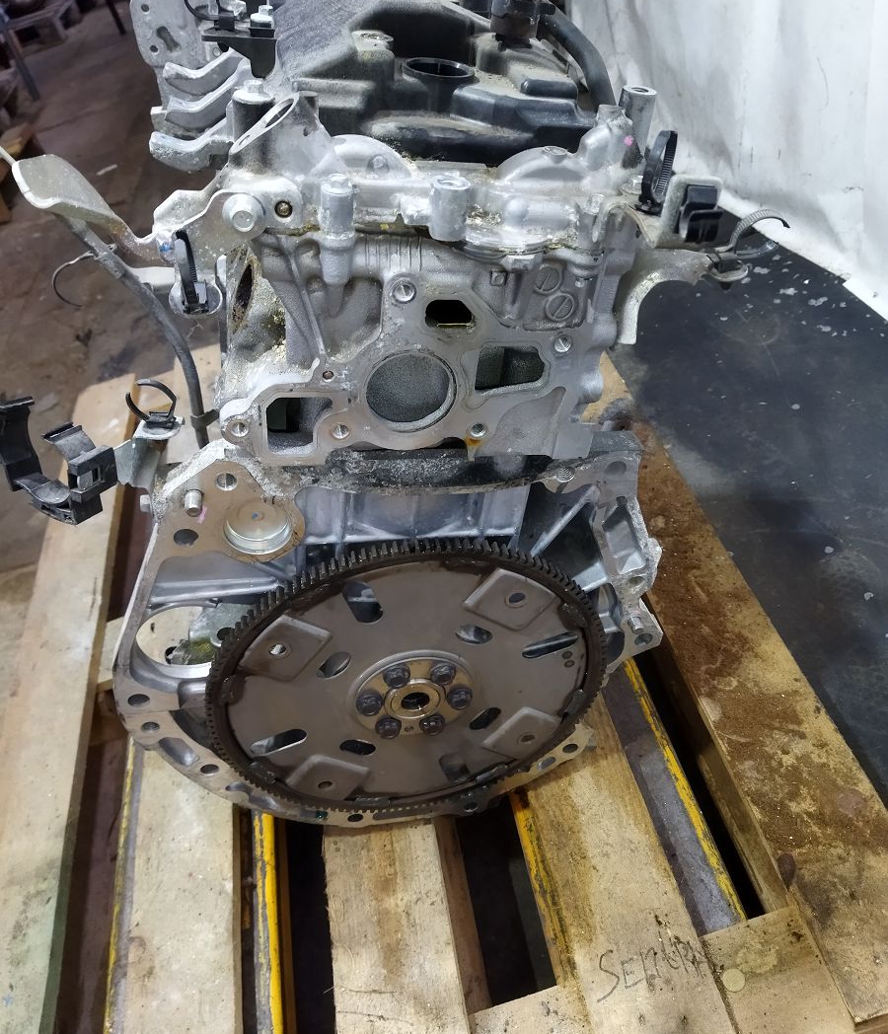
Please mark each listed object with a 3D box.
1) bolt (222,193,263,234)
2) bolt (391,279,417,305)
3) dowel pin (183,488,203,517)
[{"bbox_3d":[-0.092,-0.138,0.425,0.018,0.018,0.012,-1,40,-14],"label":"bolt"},{"bbox_3d":[-0.020,-0.115,0.470,0.012,0.012,0.008,-1,40,-14],"label":"bolt"},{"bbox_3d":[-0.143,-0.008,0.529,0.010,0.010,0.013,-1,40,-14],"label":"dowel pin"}]

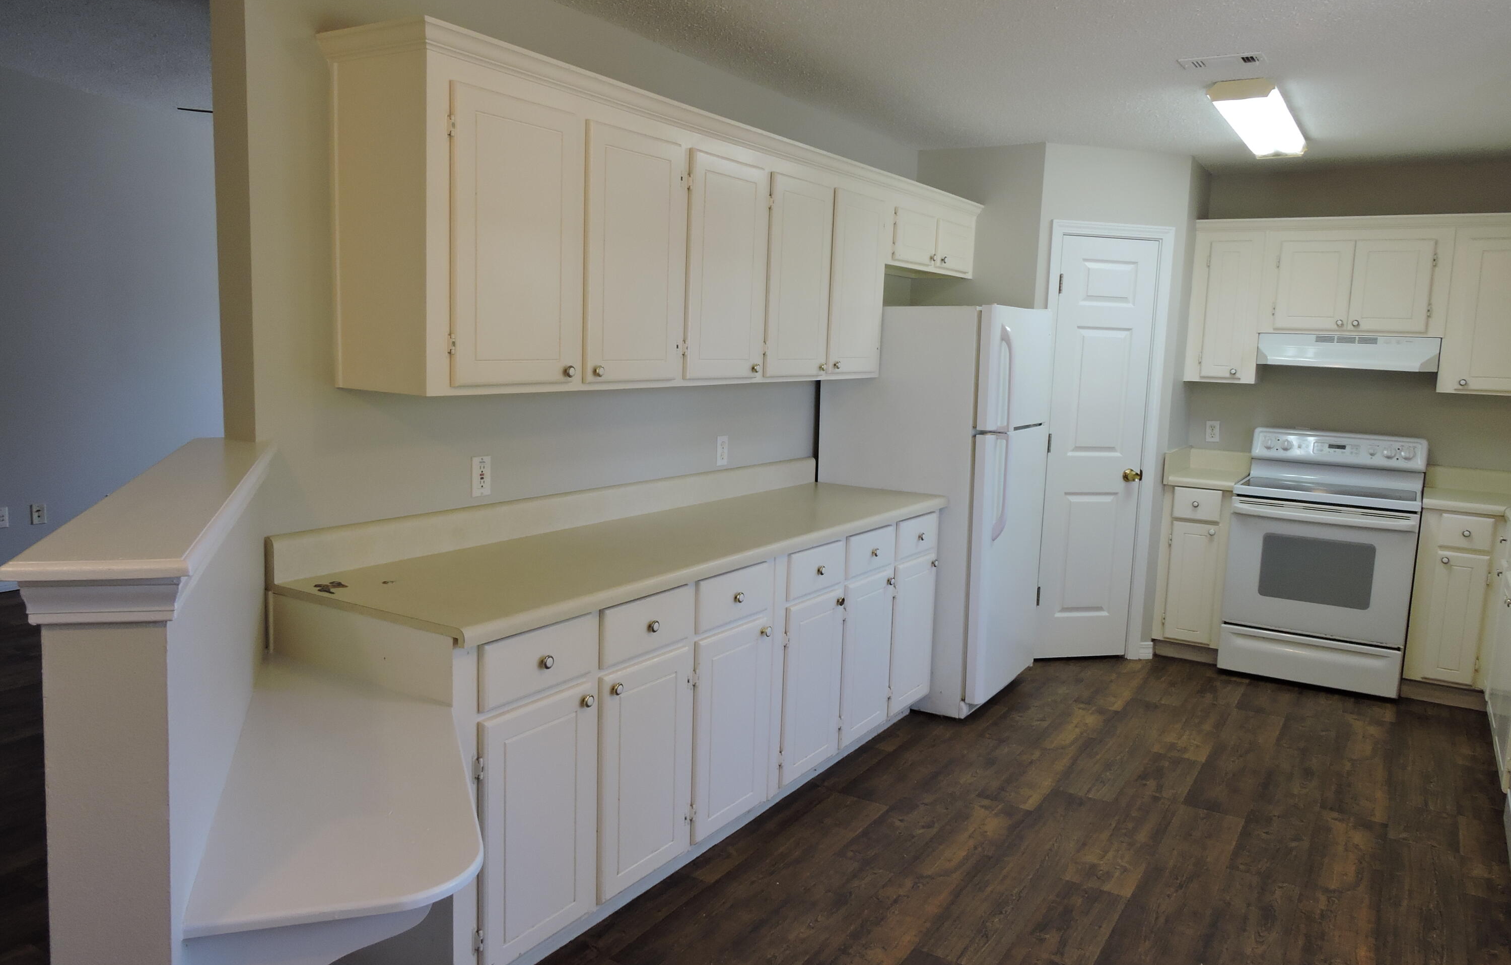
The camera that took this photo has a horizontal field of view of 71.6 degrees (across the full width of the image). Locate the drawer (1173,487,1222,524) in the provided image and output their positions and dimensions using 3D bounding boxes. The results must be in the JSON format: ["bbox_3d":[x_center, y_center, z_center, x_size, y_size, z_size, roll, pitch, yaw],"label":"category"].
[{"bbox_3d":[2.141,0.108,5.077,0.215,0.147,0.028,7,9,32],"label":"drawer"}]

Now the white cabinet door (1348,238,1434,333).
[{"bbox_3d":[2.873,-0.887,4.729,0.316,0.413,0.030,7,10,32],"label":"white cabinet door"}]

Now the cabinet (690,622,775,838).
[{"bbox_3d":[-0.066,0.688,2.965,0.038,0.582,0.370,7,10,32],"label":"cabinet"}]

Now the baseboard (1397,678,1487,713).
[{"bbox_3d":[3.071,0.948,4.677,0.319,0.083,0.018,7,10,32],"label":"baseboard"}]

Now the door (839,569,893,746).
[{"bbox_3d":[0.389,0.622,3.747,0.025,0.577,0.352,6,9,33],"label":"door"}]

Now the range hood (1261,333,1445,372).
[{"bbox_3d":[2.795,-0.618,4.955,0.742,0.146,0.470,7,10,32],"label":"range hood"}]

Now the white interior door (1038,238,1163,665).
[{"bbox_3d":[1.639,-0.148,5.077,0.506,2.035,0.037,0,8,-12],"label":"white interior door"}]

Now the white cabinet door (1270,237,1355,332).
[{"bbox_3d":[2.612,-0.920,4.896,0.308,0.413,0.030,7,10,32],"label":"white cabinet door"}]

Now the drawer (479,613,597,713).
[{"bbox_3d":[-0.469,0.386,2.275,0.028,0.145,0.325,7,9,32],"label":"drawer"}]

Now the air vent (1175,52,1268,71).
[{"bbox_3d":[1.459,-1.302,3.270,0.246,0.020,0.134,7,10,32],"label":"air vent"}]

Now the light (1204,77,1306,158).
[{"bbox_3d":[1.937,-1.359,3.974,0.217,0.069,1.201,7,10,32],"label":"light"}]

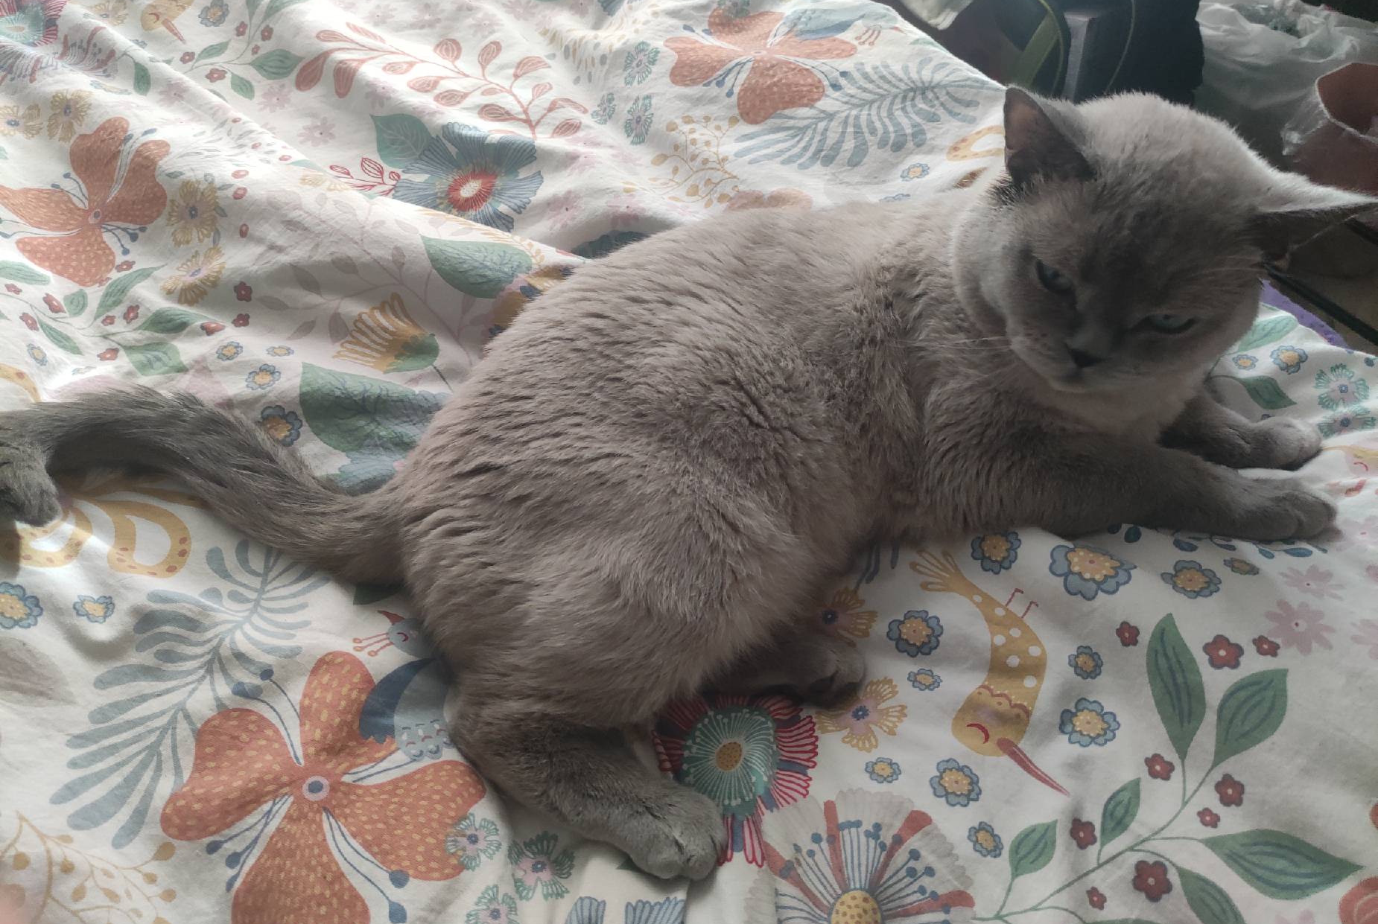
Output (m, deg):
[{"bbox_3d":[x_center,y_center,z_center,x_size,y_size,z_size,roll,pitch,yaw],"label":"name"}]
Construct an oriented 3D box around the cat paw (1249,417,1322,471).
[{"bbox_3d":[0.333,-0.010,0.556,0.038,0.026,0.031,3,52,2],"label":"cat paw"}]

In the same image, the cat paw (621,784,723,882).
[{"bbox_3d":[-0.006,0.158,0.423,0.042,0.029,0.035,28,57,20],"label":"cat paw"}]

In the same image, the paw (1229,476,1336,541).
[{"bbox_3d":[0.315,0.025,0.529,0.050,0.026,0.032,8,52,6],"label":"paw"}]

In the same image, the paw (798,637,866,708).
[{"bbox_3d":[0.067,0.099,0.470,0.033,0.026,0.033,4,52,3],"label":"paw"}]

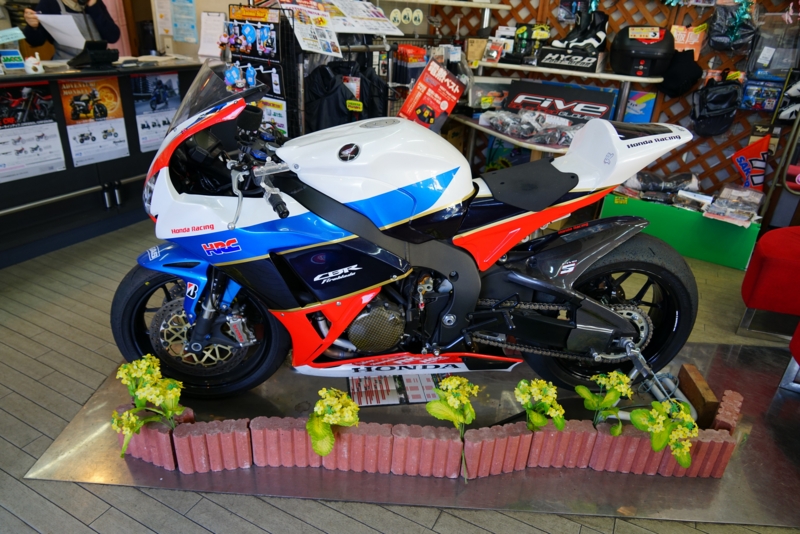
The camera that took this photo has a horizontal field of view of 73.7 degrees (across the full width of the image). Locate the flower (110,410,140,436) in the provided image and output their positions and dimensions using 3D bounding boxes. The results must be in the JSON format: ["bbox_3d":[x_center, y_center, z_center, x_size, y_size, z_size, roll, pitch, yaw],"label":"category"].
[{"bbox_3d":[-0.818,0.466,1.589,0.087,0.060,0.070,3,26,-1],"label":"flower"}]

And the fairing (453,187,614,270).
[{"bbox_3d":[0.406,-0.115,1.655,0.490,0.260,0.120,-1,26,-9],"label":"fairing"}]

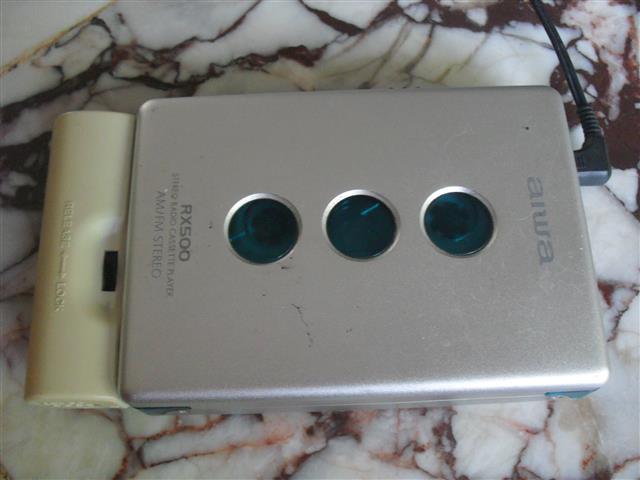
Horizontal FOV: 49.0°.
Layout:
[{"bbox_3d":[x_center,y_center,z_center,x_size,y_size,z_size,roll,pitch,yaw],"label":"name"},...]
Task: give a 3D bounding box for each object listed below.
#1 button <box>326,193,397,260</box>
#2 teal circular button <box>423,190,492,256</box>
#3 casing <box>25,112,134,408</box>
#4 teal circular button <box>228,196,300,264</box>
[{"bbox_3d":[0.010,-0.003,0.173,0.017,0.003,0.017,-2,71,0],"label":"button"},{"bbox_3d":[0.034,-0.004,0.173,0.017,0.003,0.017,0,71,1],"label":"teal circular button"},{"bbox_3d":[-0.057,0.004,0.182,0.024,0.020,0.074,-2,71,0],"label":"casing"},{"bbox_3d":[-0.014,-0.002,0.172,0.017,0.003,0.017,0,71,1],"label":"teal circular button"}]

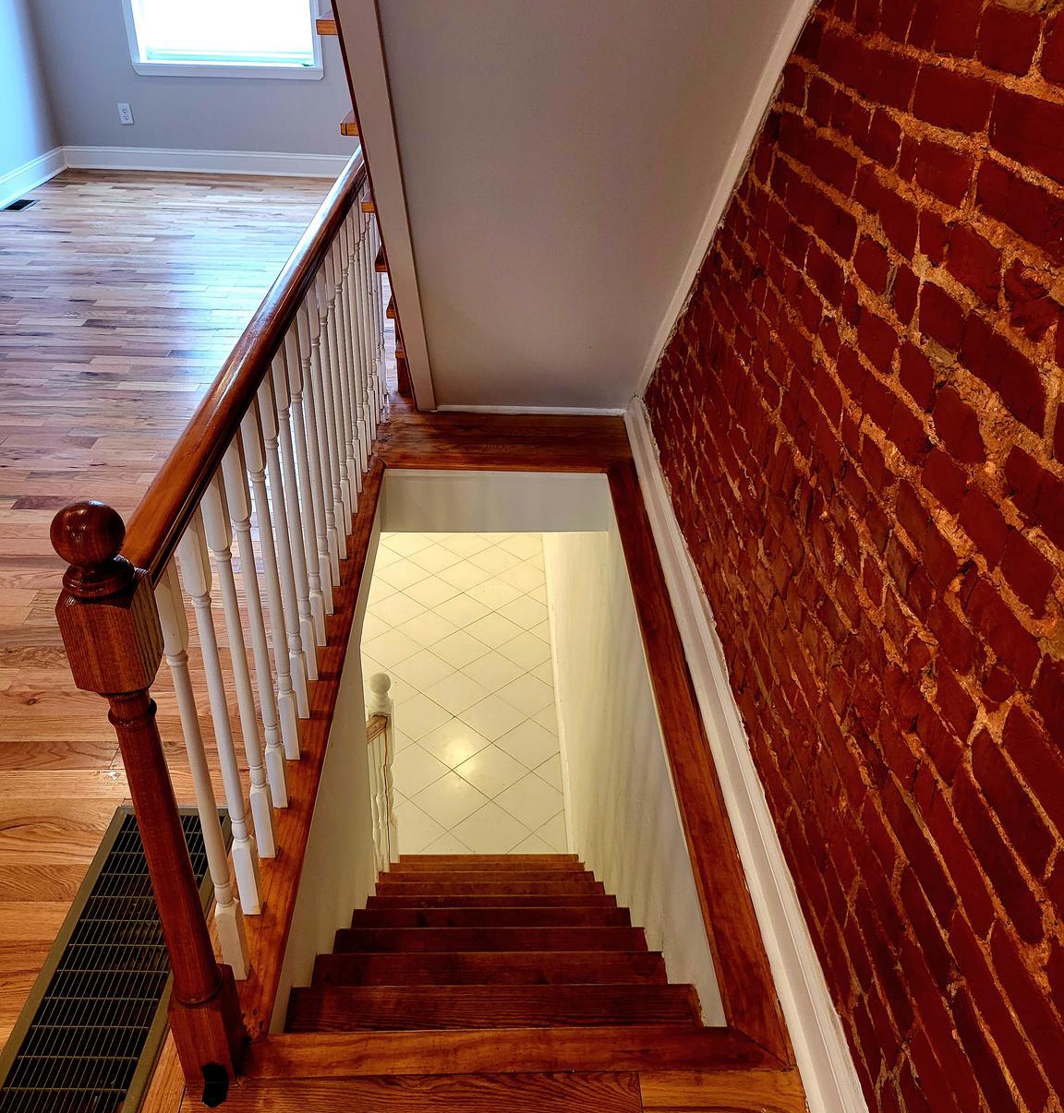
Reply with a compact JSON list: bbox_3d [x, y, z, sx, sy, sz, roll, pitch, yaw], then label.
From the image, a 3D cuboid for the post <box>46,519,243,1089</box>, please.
[{"bbox_3d":[-0.481,0.377,1.299,0.080,1.034,0.080,1,33,-2],"label":"post"}]

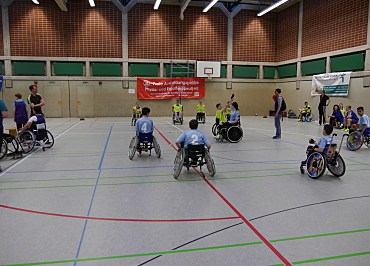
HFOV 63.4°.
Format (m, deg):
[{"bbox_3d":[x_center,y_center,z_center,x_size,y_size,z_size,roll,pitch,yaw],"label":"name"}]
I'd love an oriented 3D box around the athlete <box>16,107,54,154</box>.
[{"bbox_3d":[-4.149,-0.103,8.219,0.920,1.220,0.840,4,9,26],"label":"athlete"}]

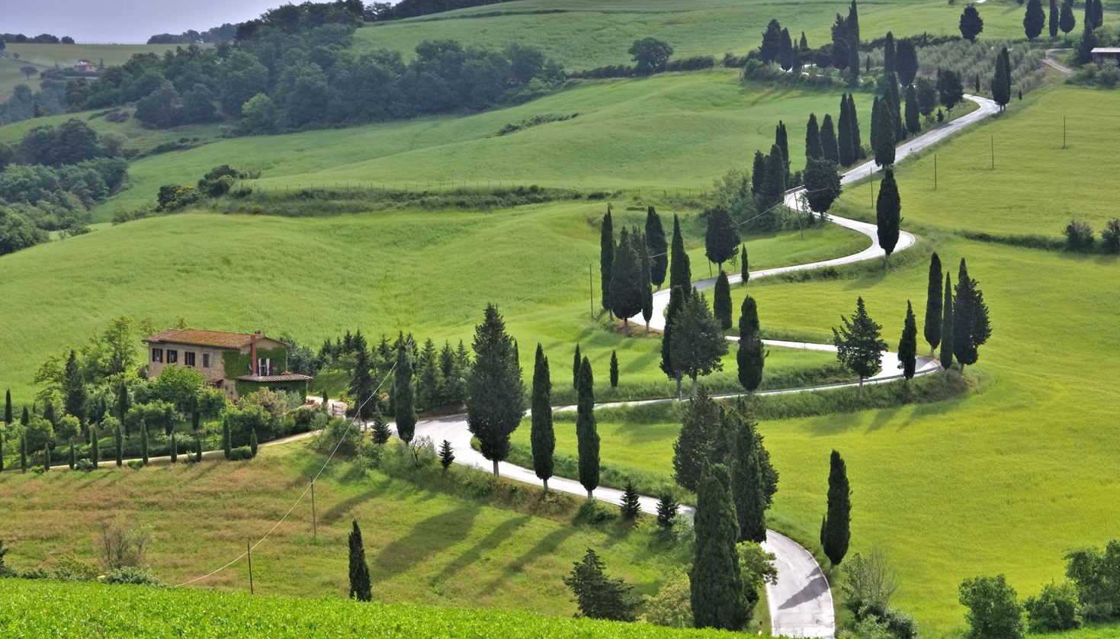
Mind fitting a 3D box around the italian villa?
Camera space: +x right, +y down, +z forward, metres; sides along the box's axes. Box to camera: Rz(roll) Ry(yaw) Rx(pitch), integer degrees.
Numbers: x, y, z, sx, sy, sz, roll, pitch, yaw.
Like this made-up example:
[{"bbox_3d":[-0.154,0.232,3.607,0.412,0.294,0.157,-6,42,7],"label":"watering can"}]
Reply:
[{"bbox_3d":[-39.800,5.260,360.000,7.800,8.000,22.500,-4,6,-43],"label":"italian villa"}]

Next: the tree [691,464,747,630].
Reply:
[{"bbox_3d":[13.980,20.450,265.000,4.930,15.480,4.930,0,4,0],"label":"tree"}]

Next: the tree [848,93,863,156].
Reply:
[{"bbox_3d":[55.983,-37.015,575.000,3.510,12.530,3.510,0,4,0],"label":"tree"}]

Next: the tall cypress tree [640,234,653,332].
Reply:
[{"bbox_3d":[11.538,-4.883,400.000,1.690,13.020,1.690,0,4,0],"label":"tall cypress tree"}]

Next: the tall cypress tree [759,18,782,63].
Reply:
[{"bbox_3d":[45.780,-60.340,655.000,4.850,10.680,4.750,0,4,0],"label":"tall cypress tree"}]

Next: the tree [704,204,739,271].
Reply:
[{"bbox_3d":[23.980,-11.930,446.000,5.060,10.370,5.060,0,4,0],"label":"tree"}]

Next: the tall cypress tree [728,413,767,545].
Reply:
[{"bbox_3d":[17.580,15.200,282.000,3.530,12.540,3.530,0,4,0],"label":"tall cypress tree"}]

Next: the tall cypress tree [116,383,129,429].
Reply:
[{"bbox_3d":[-47.620,9.440,328.000,1.310,5.350,1.280,0,4,0],"label":"tall cypress tree"}]

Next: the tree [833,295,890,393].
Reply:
[{"bbox_3d":[32.990,2.830,330.000,5.920,10.670,5.800,0,4,0],"label":"tree"}]

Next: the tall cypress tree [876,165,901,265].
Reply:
[{"bbox_3d":[50.452,-15.777,462.000,3.690,14.900,3.690,0,4,0],"label":"tall cypress tree"}]

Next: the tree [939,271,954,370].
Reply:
[{"bbox_3d":[46.370,0.470,361.000,1.780,12.280,1.780,0,4,0],"label":"tree"}]

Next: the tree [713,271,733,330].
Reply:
[{"bbox_3d":[21.080,-2.320,390.000,2.610,7.820,2.610,0,4,0],"label":"tree"}]

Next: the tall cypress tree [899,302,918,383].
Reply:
[{"bbox_3d":[38.750,2.630,335.000,2.190,9.370,2.150,0,4,0],"label":"tall cypress tree"}]

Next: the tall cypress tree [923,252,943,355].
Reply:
[{"bbox_3d":[43.510,-1.730,351.000,2.200,12.270,2.150,0,4,0],"label":"tall cypress tree"}]

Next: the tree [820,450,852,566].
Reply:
[{"bbox_3d":[25.180,17.340,275.000,2.810,10.870,2.810,0,4,0],"label":"tree"}]

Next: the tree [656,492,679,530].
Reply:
[{"bbox_3d":[10.870,19.350,304.000,2.210,3.890,2.210,0,4,0],"label":"tree"}]

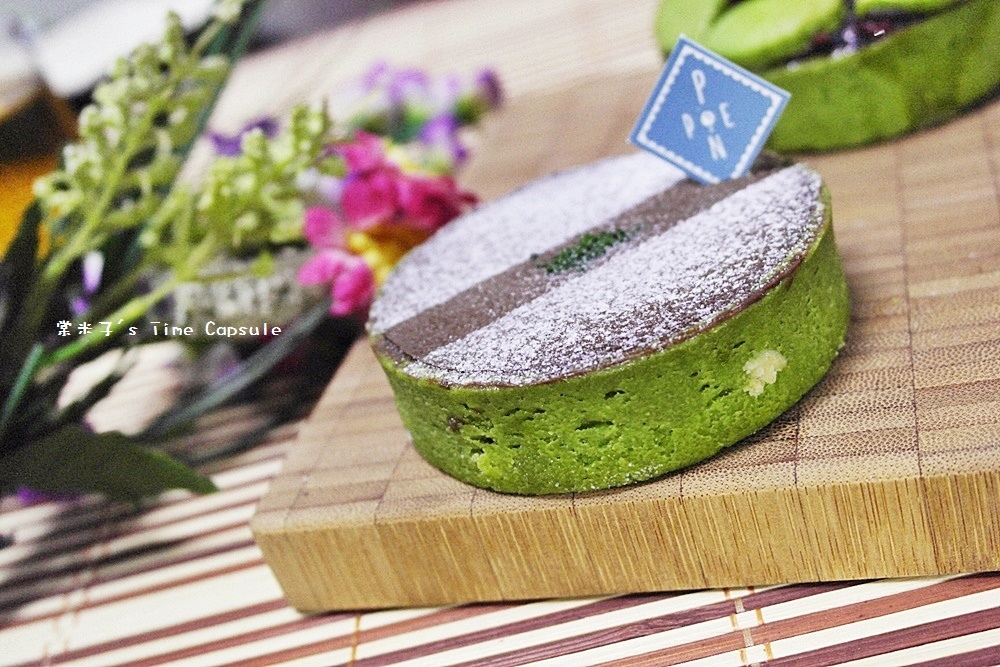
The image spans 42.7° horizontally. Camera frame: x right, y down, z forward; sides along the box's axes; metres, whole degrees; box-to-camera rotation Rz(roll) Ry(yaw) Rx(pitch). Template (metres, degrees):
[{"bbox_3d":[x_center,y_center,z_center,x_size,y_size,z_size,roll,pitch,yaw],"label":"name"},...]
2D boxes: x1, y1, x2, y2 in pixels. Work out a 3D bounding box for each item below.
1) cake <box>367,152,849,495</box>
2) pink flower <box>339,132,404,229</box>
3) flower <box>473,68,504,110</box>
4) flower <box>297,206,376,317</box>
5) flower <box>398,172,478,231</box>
[{"bbox_3d":[0.019,-0.006,0.229,0.083,0.020,0.083,-17,27,5],"label":"cake"},{"bbox_3d":[-0.027,-0.032,0.267,0.013,0.018,0.013,-21,27,-3],"label":"pink flower"},{"bbox_3d":[-0.003,-0.060,0.312,0.007,0.009,0.007,-18,27,3],"label":"flower"},{"bbox_3d":[-0.034,-0.015,0.262,0.015,0.018,0.014,-23,27,-5],"label":"flower"},{"bbox_3d":[-0.013,-0.028,0.270,0.016,0.013,0.014,-20,27,-1],"label":"flower"}]

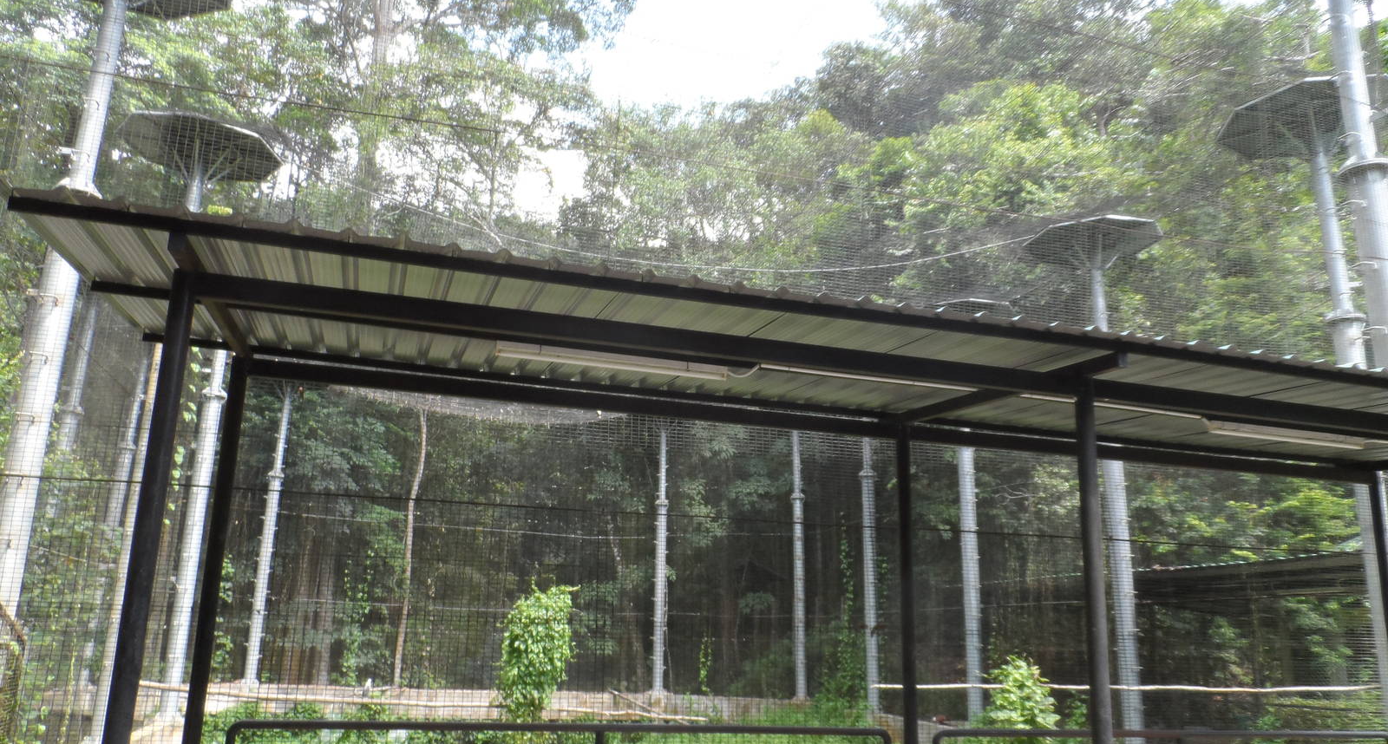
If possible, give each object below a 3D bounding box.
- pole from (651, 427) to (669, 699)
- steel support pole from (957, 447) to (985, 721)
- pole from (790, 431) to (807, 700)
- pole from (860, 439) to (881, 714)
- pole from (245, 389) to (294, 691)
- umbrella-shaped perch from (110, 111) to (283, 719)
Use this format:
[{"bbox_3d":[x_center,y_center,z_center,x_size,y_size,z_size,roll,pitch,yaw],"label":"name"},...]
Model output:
[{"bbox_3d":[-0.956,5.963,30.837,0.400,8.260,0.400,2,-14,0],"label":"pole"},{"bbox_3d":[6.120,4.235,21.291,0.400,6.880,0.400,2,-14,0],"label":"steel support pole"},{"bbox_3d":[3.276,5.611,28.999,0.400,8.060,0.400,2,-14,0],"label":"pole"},{"bbox_3d":[4.515,4.825,24.302,0.400,7.280,0.400,2,-14,0],"label":"pole"},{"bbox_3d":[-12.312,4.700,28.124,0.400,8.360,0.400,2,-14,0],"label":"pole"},{"bbox_3d":[-7.997,0.678,14.462,2.500,9.000,2.500,2,-14,0],"label":"umbrella-shaped perch"}]

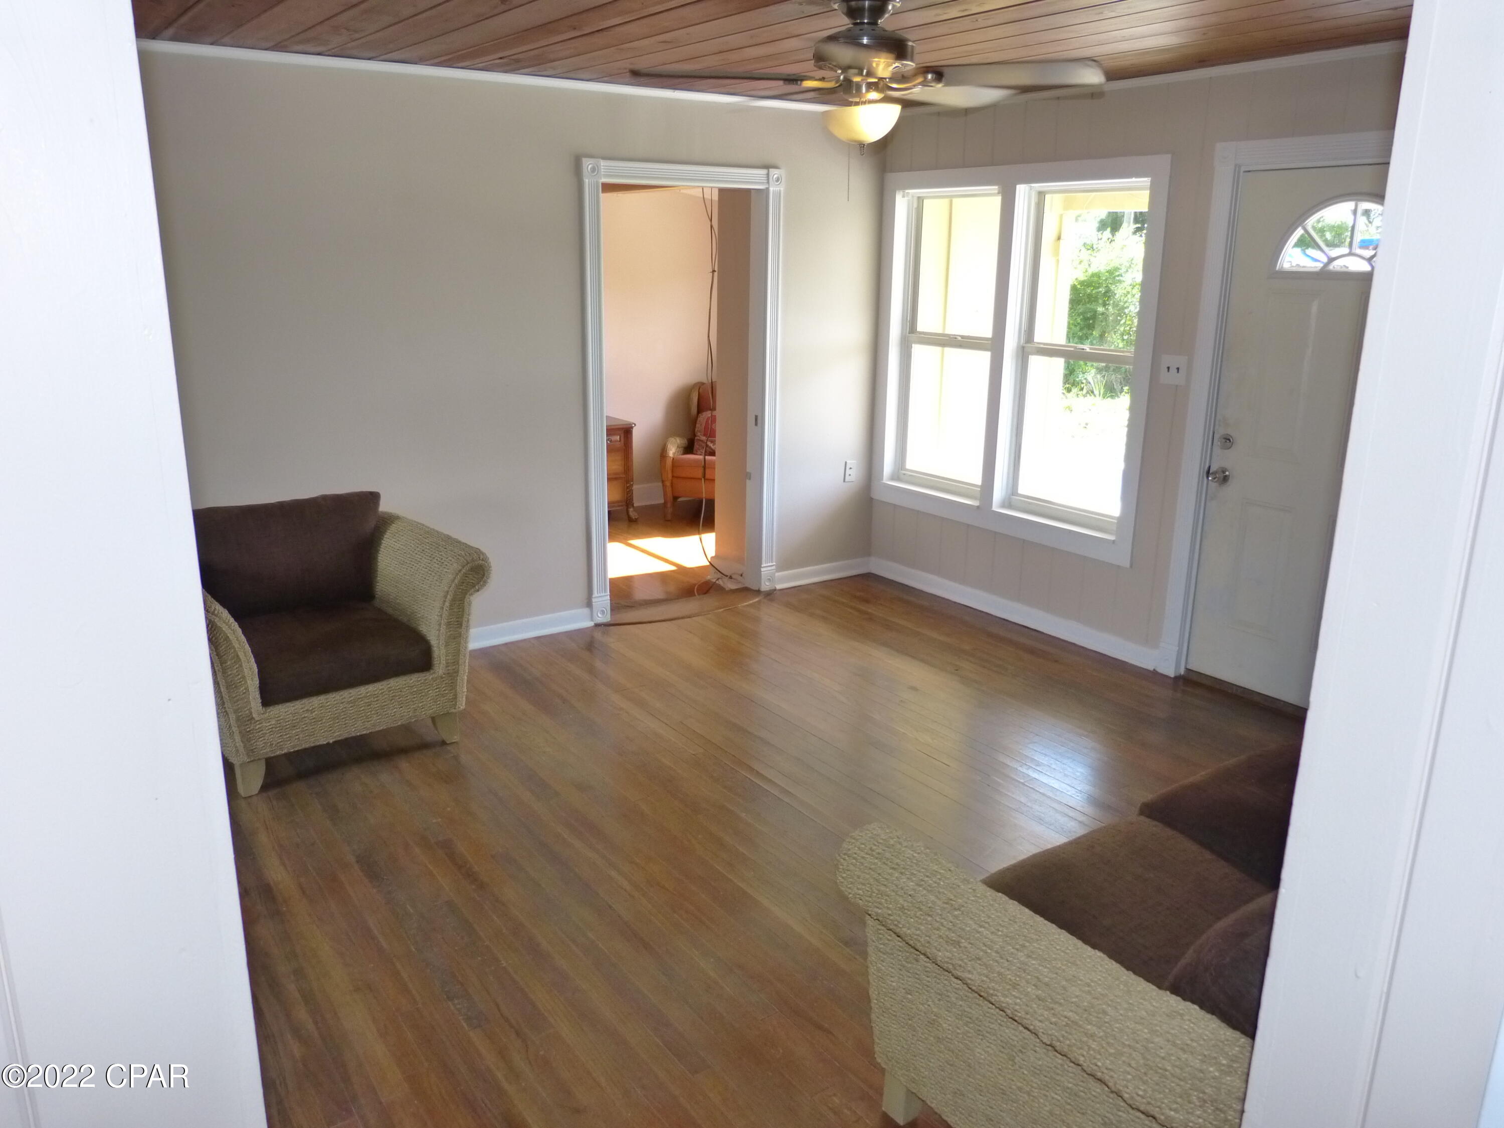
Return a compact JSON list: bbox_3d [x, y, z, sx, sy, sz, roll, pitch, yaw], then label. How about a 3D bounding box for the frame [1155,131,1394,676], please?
[{"bbox_3d":[2.137,-0.459,4.040,0.120,2.156,1.106,-10,18,-33],"label":"frame"}]

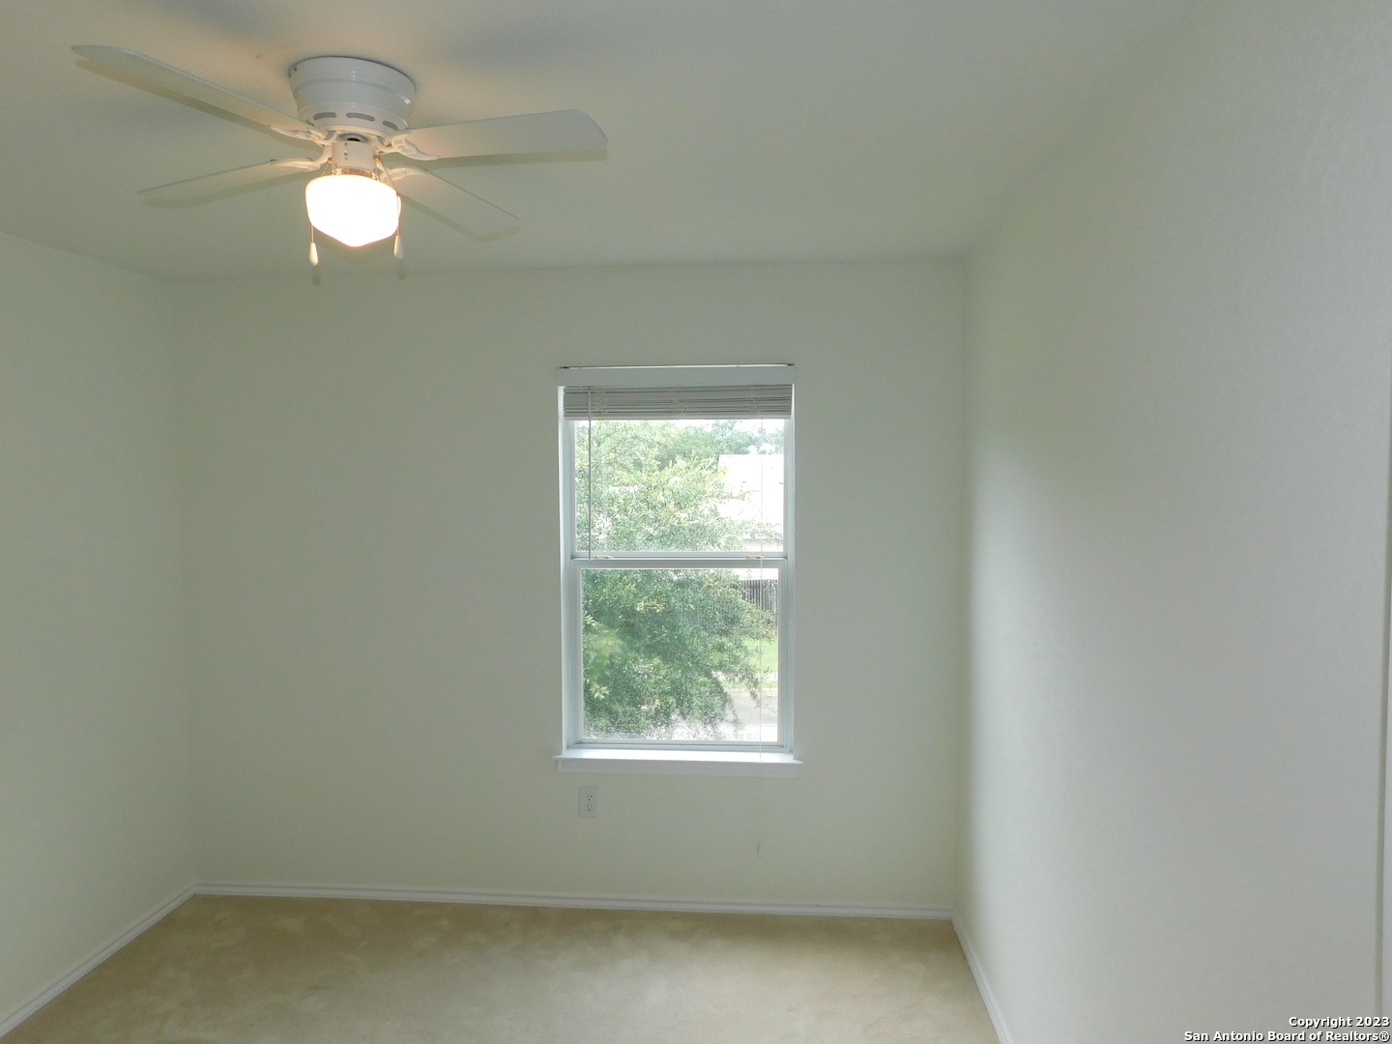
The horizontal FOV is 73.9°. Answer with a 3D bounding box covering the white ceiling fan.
[{"bbox_3d":[-0.650,-0.669,1.761,1.020,0.335,1.020,1,4,19],"label":"white ceiling fan"}]

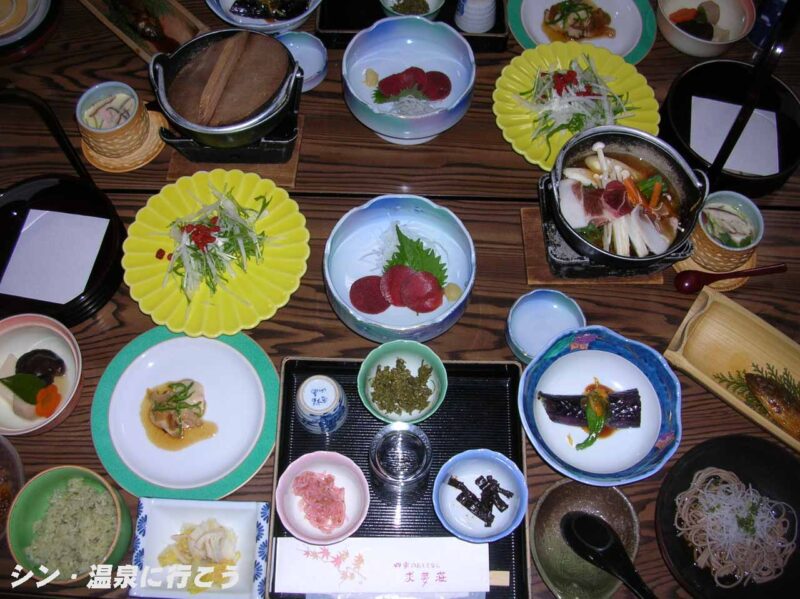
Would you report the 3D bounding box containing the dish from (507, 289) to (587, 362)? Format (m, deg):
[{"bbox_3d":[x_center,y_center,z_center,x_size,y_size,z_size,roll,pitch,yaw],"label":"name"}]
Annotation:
[{"bbox_3d":[0.167,0.033,0.928,0.088,0.030,0.088,3,64,0],"label":"dish"}]

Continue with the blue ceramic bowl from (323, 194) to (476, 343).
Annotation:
[{"bbox_3d":[-0.001,-0.028,0.929,0.168,0.075,0.168,1,64,-1],"label":"blue ceramic bowl"}]

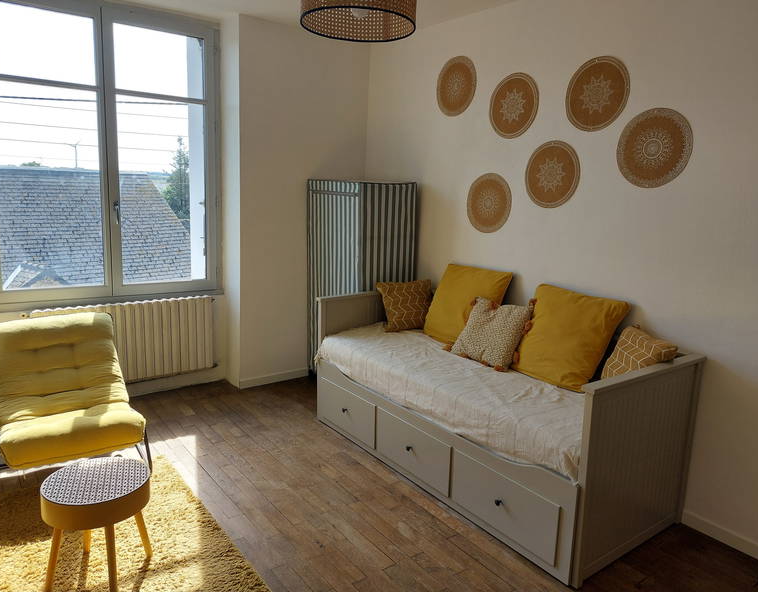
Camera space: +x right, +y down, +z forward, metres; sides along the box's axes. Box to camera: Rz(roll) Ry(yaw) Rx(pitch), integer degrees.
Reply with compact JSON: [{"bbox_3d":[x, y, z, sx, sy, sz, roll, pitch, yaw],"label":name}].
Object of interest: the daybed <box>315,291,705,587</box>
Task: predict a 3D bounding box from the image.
[{"bbox_3d":[0.539,0.569,3.187,0.869,0.836,2.080,-5,12,-36],"label":"daybed"}]

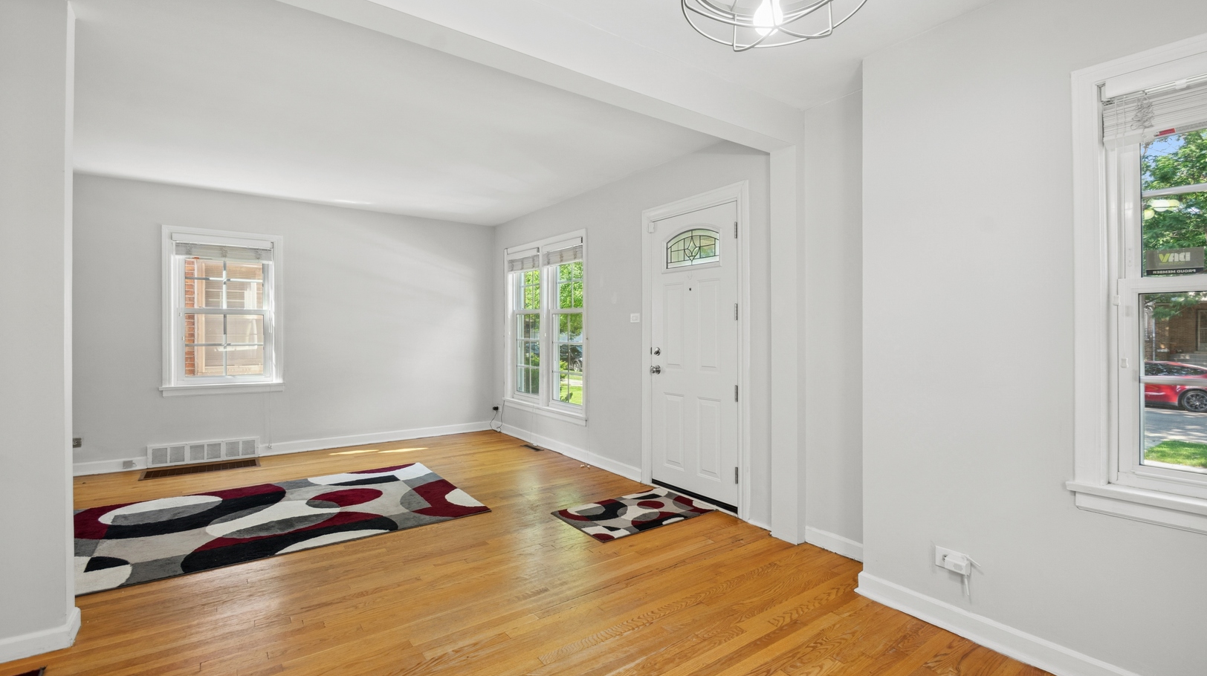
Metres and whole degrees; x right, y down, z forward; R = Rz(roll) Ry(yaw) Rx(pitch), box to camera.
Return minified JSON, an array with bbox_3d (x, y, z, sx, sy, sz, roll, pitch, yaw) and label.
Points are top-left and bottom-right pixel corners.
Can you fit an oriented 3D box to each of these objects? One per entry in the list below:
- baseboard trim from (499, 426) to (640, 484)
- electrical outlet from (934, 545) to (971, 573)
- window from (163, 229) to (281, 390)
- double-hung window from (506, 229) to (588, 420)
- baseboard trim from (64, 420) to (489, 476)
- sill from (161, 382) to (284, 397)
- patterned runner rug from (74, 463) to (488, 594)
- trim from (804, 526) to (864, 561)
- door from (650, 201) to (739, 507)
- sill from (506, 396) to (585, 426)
[{"bbox_3d":[-0.507,1.065,4.980,0.022,0.104,2.715,0,0,-36],"label":"baseboard trim"},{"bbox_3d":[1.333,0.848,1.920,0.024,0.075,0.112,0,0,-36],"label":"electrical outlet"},{"bbox_3d":[-3.481,-0.269,4.643,0.885,1.428,0.098,0,0,-33],"label":"window"},{"bbox_3d":[-0.626,-0.131,5.192,0.103,1.712,1.604,0,0,-36],"label":"double-hung window"},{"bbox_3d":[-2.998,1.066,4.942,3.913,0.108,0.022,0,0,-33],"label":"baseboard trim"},{"bbox_3d":[-3.455,0.468,4.602,0.920,0.083,0.078,0,0,-33],"label":"sill"},{"bbox_3d":[-2.169,1.116,3.197,2.353,0.012,1.570,0,0,-33],"label":"patterned runner rug"},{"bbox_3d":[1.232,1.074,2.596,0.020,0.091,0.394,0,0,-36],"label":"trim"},{"bbox_3d":[0.614,0.103,3.517,0.049,1.961,0.802,0,0,-36],"label":"door"},{"bbox_3d":[-0.641,0.740,5.103,0.078,0.078,1.653,0,0,-36],"label":"sill"}]

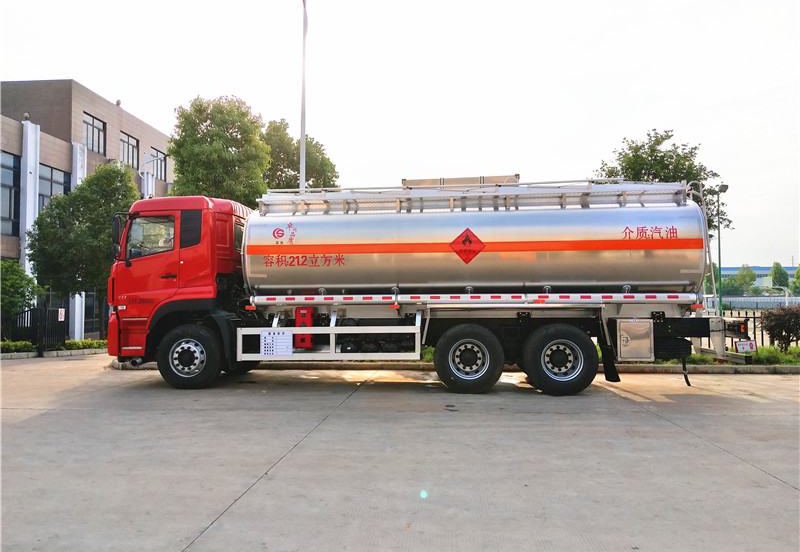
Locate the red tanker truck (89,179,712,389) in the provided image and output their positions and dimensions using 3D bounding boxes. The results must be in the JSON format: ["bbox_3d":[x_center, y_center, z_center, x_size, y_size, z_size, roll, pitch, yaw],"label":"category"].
[{"bbox_3d":[0.215,0.093,10.333,9.791,3.450,2.600,-1,-3,8],"label":"red tanker truck"}]

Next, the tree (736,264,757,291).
[{"bbox_3d":[63.454,1.995,109.804,3.844,8.210,3.844,0,-3,0],"label":"tree"}]

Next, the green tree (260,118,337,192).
[{"bbox_3d":[-4.407,-2.169,25.777,3.635,9.302,3.635,0,-3,0],"label":"green tree"}]

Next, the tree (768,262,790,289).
[{"bbox_3d":[69.496,1.794,109.796,4.027,8.540,4.027,0,-3,0],"label":"tree"}]

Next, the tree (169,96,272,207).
[{"bbox_3d":[-5.983,-1.886,19.804,3.461,8.185,3.461,0,-3,0],"label":"tree"}]

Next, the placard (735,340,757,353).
[{"bbox_3d":[7.082,1.443,12.300,0.420,0.245,0.050,-7,-3,7],"label":"placard"}]

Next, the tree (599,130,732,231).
[{"bbox_3d":[6.840,-0.945,15.363,3.456,5.726,3.456,0,-3,0],"label":"tree"}]

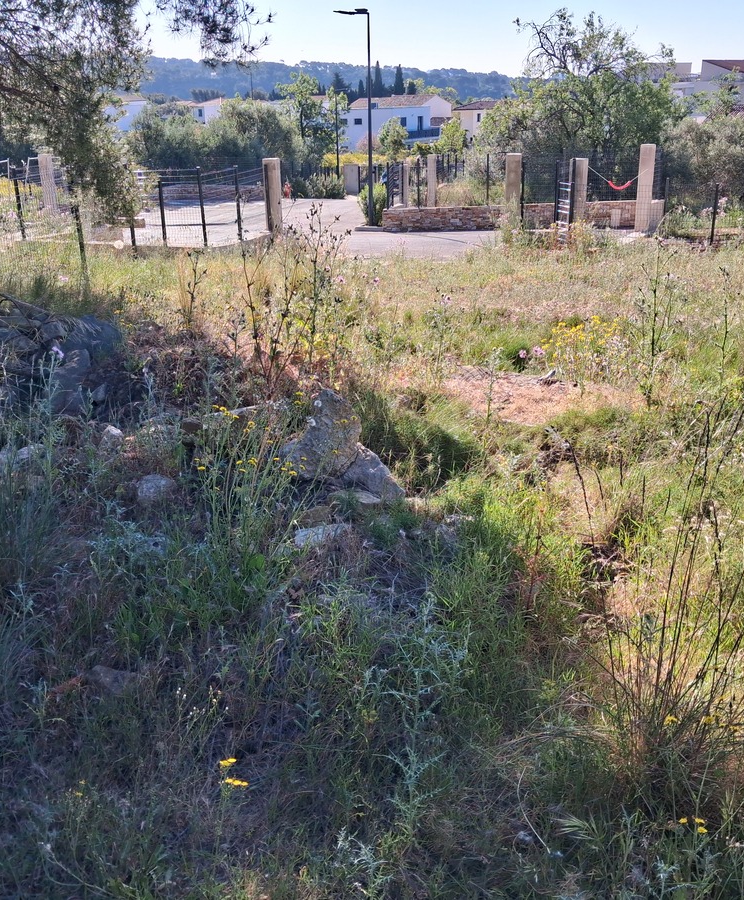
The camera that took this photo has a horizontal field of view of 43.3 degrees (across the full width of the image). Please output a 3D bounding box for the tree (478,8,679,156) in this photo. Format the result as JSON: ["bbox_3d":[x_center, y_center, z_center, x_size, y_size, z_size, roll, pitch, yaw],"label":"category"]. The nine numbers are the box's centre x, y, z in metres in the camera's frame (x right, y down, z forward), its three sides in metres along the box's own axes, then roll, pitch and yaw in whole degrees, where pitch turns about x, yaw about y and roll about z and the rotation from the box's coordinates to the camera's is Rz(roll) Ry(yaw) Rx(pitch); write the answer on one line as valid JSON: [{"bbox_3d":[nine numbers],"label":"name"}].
[{"bbox_3d":[6.184,-10.182,28.278,6.090,5.717,5.800,-1,21,0],"label":"tree"}]

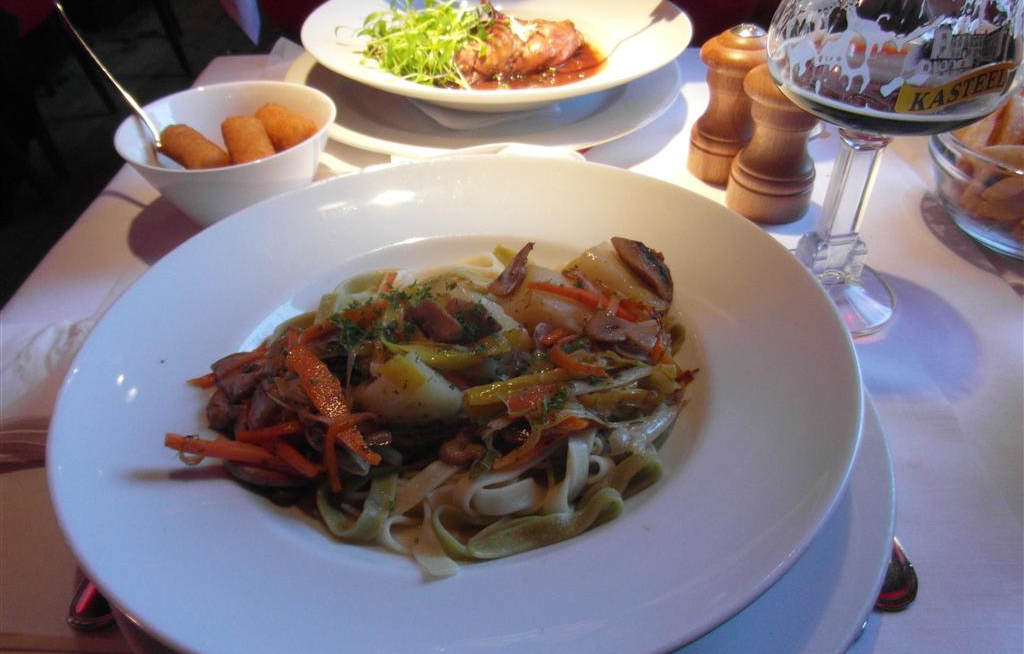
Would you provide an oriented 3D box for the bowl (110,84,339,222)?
[{"bbox_3d":[-0.164,-0.097,0.432,0.121,0.060,0.121,0,41,0],"label":"bowl"}]

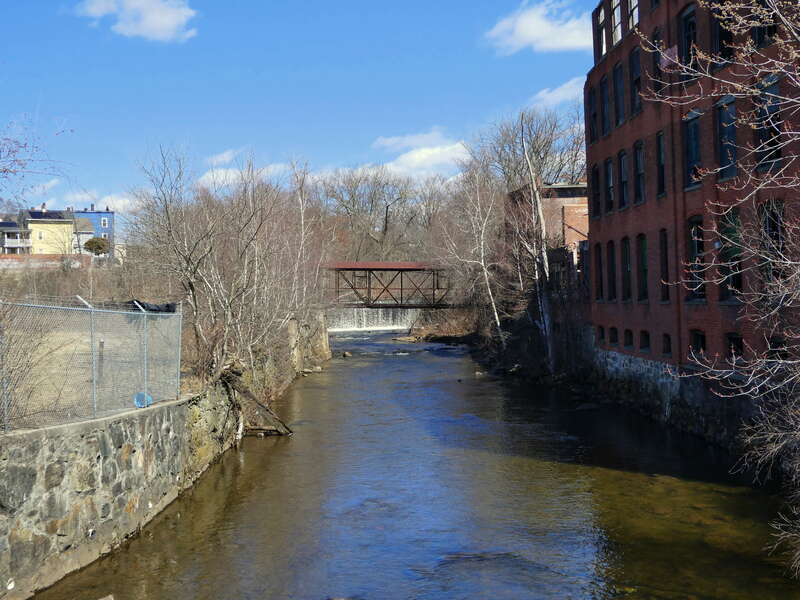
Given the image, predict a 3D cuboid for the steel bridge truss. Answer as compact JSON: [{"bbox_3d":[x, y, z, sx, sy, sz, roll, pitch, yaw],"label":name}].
[{"bbox_3d":[-1.120,-1.550,99.000,13.200,4.800,3.000,0,0,0],"label":"steel bridge truss"}]

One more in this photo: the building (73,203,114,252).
[{"bbox_3d":[-58.780,-13.590,177.000,8.600,9.600,10.500,0,0,-19],"label":"building"}]

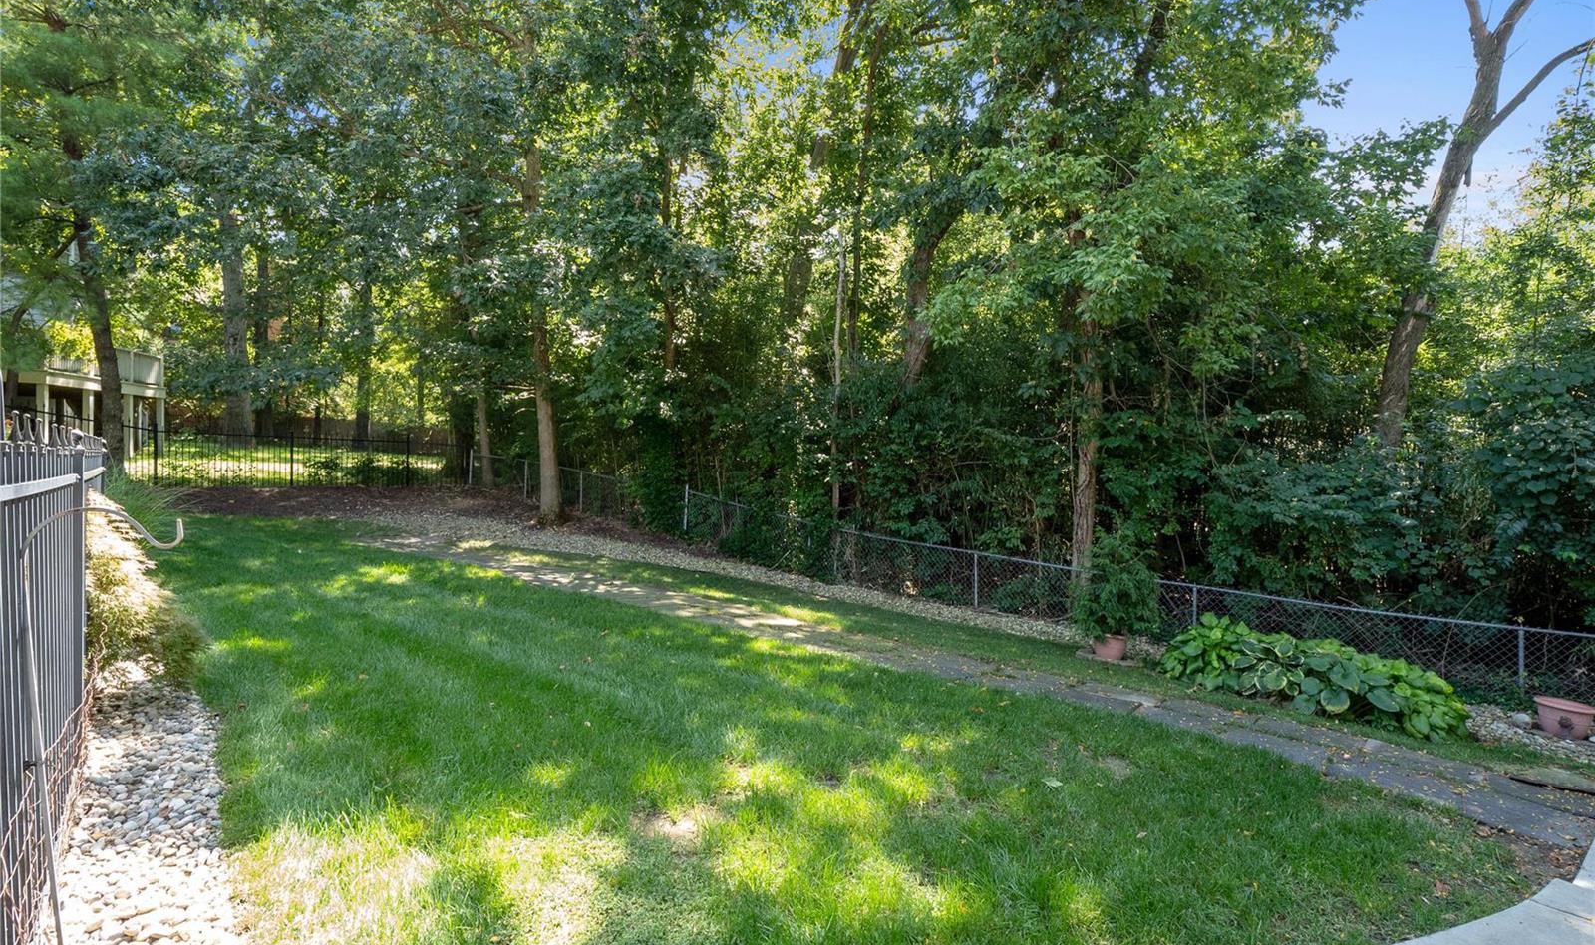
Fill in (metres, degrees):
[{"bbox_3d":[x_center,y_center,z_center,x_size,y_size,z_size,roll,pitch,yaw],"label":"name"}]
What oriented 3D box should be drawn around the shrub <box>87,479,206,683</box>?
[{"bbox_3d":[-4.030,0.650,4.400,0.800,1.100,1.100,0,0,-42],"label":"shrub"}]

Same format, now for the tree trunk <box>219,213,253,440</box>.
[{"bbox_3d":[-17.800,-4.720,22.500,0.900,7.500,0.800,0,0,0],"label":"tree trunk"}]

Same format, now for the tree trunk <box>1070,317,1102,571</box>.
[{"bbox_3d":[4.340,-0.340,10.700,0.440,4.100,0.360,0,0,0],"label":"tree trunk"}]

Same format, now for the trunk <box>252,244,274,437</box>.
[{"bbox_3d":[-19.200,-4.750,25.500,0.680,6.950,0.560,0,0,0],"label":"trunk"}]

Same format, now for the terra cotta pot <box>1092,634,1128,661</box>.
[{"bbox_3d":[3.791,2.120,8.600,0.400,0.290,0.400,0,0,0],"label":"terra cotta pot"}]

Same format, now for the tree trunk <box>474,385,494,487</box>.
[{"bbox_3d":[-8.250,-0.950,18.700,0.420,2.850,0.320,0,0,0],"label":"tree trunk"}]

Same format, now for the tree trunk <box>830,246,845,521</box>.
[{"bbox_3d":[0.760,-1.550,13.300,0.250,5.400,0.200,0,0,0],"label":"tree trunk"}]

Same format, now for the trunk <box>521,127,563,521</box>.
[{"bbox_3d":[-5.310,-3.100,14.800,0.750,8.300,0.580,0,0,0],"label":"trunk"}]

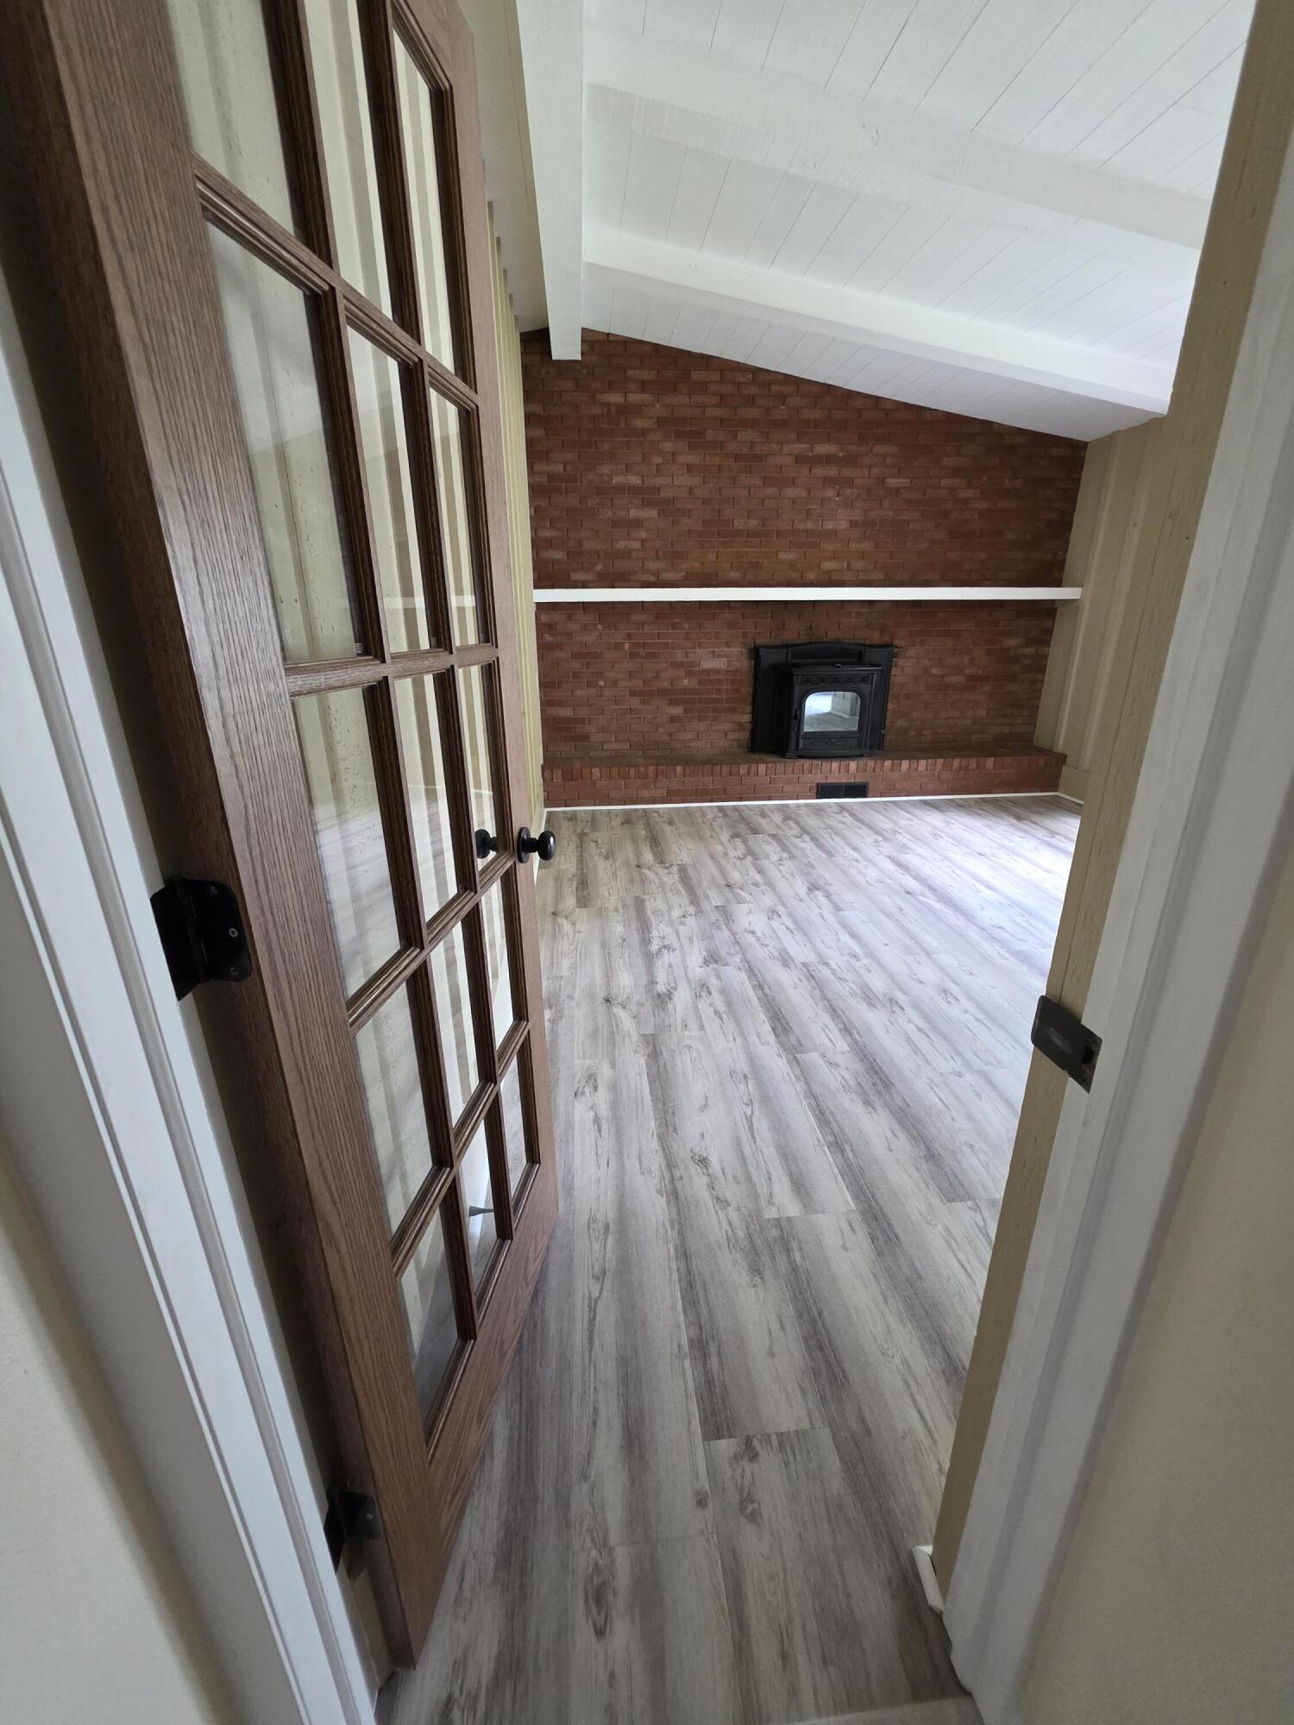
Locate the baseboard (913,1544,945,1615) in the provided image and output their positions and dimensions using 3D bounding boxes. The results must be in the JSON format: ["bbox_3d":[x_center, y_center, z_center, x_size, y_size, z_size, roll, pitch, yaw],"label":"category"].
[{"bbox_3d":[0.409,1.033,0.936,0.019,0.022,0.068,-2,19,-4],"label":"baseboard"}]

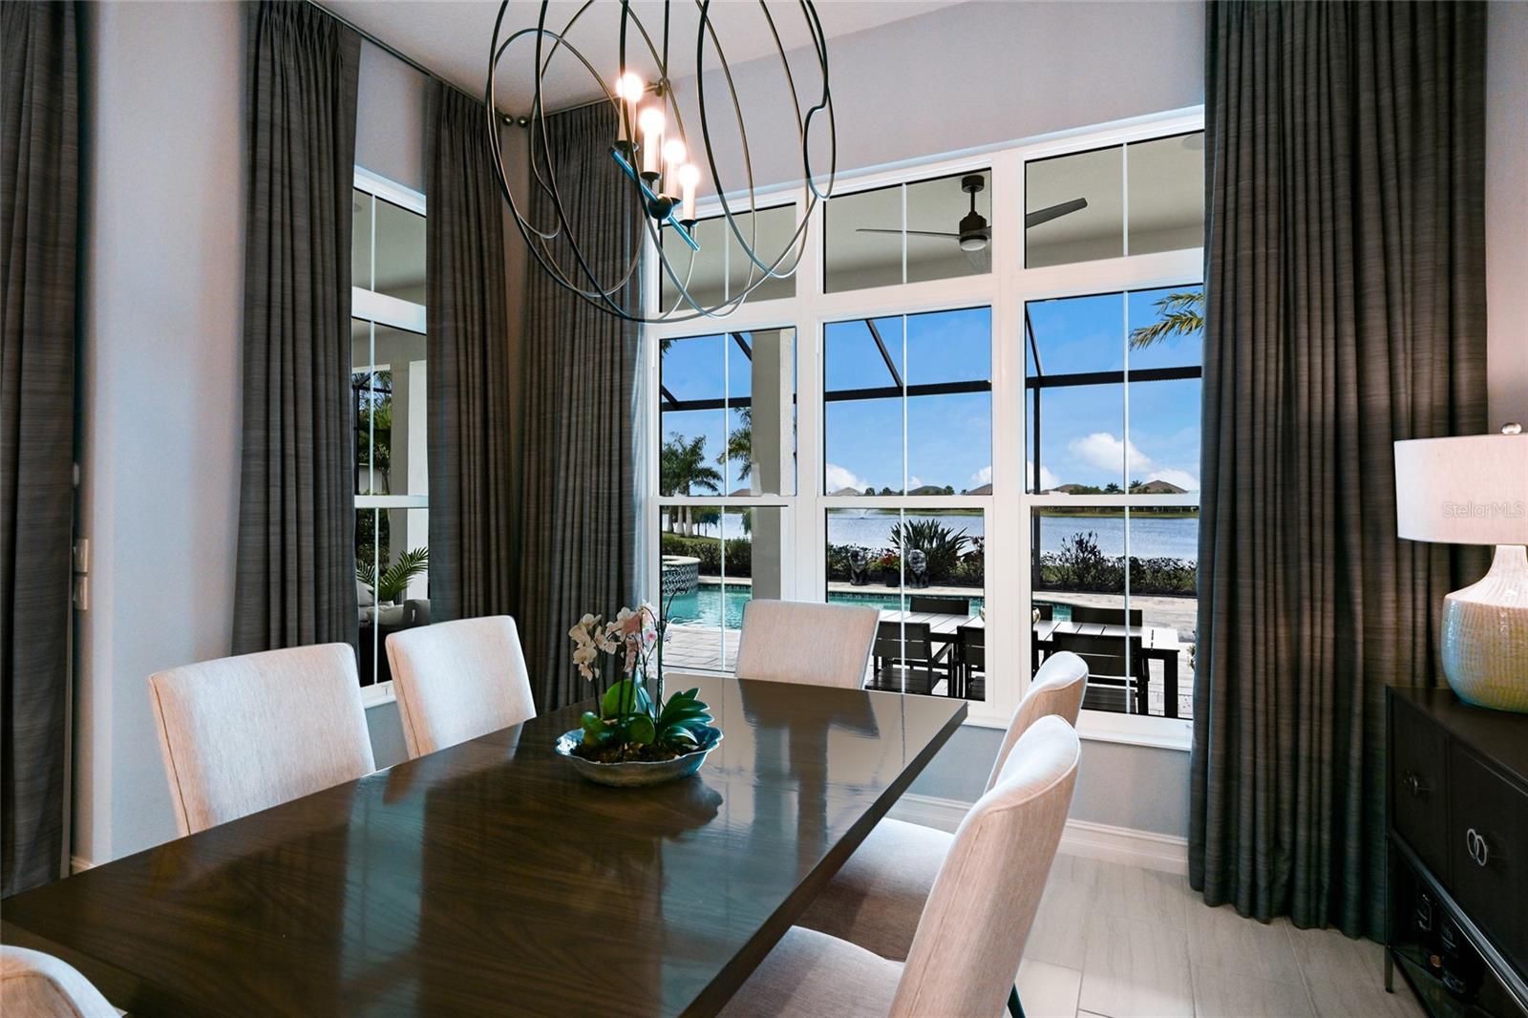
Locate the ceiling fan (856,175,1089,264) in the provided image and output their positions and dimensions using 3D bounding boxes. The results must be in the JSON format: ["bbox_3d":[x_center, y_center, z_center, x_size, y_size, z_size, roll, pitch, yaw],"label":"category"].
[{"bbox_3d":[1.361,-1.877,4.915,1.420,0.485,1.320,0,0,25],"label":"ceiling fan"}]

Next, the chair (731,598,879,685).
[{"bbox_3d":[0.082,0.883,2.773,0.550,1.000,0.640,0,0,25],"label":"chair"}]

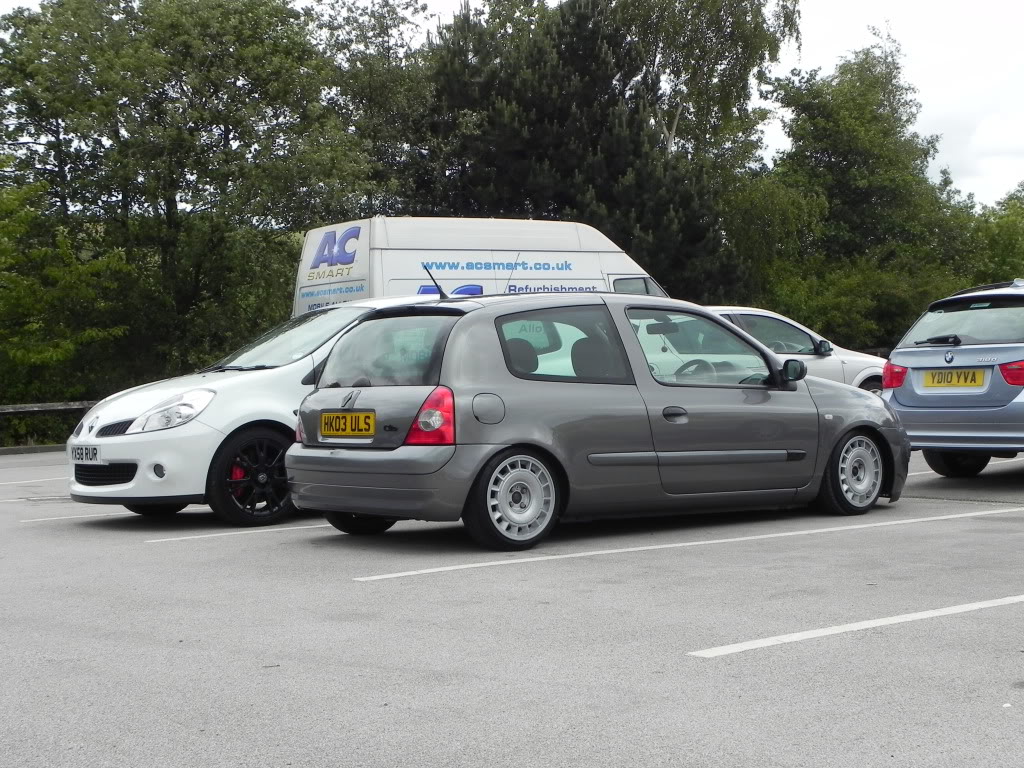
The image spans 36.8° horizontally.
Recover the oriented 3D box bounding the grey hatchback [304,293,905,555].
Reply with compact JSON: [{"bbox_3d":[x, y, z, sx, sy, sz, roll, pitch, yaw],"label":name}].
[{"bbox_3d":[0.626,0.130,8.865,3.810,1.350,1.660,-1,0,-37],"label":"grey hatchback"}]

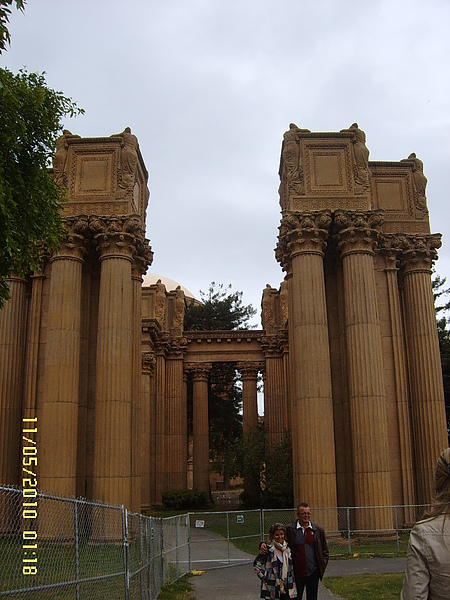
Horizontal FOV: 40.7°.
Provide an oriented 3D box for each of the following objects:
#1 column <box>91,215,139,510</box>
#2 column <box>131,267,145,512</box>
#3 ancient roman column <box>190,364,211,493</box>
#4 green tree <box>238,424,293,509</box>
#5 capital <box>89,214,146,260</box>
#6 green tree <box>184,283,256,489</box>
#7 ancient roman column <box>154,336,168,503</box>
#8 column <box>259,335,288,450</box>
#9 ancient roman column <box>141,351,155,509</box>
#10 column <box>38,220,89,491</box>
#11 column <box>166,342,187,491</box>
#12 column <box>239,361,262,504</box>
[{"bbox_3d":[-5.713,3.693,31.361,2.400,16.600,2.400,-2,-15,3],"label":"column"},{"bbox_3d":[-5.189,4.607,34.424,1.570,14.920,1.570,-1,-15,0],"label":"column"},{"bbox_3d":[-2.422,12.998,61.197,2.070,13.380,2.070,-1,-15,0],"label":"ancient roman column"},{"bbox_3d":[3.546,14.520,53.135,4.720,7.090,4.230,-1,-15,0],"label":"green tree"},{"bbox_3d":[-5.901,-3.250,33.261,2.700,2.200,2.600,-2,-15,3],"label":"capital"},{"bbox_3d":[-0.492,10.943,79.948,9.500,28.100,9.500,-1,-15,0],"label":"green tree"},{"bbox_3d":[-6.235,11.482,59.609,1.400,16.500,1.300,-1,-15,0],"label":"ancient roman column"},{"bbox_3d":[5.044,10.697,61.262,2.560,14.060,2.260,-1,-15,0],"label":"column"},{"bbox_3d":[-7.311,11.653,55.469,1.870,14.050,1.870,-1,-15,0],"label":"ancient roman column"},{"bbox_3d":[-8.406,3.762,31.457,2.400,16.600,2.400,-2,-15,3],"label":"column"},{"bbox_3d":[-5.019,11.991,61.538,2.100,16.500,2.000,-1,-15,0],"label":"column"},{"bbox_3d":[2.641,13.187,61.124,2.160,14.090,2.160,-1,-15,0],"label":"column"}]

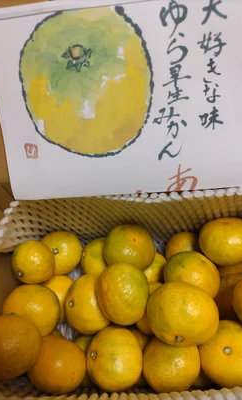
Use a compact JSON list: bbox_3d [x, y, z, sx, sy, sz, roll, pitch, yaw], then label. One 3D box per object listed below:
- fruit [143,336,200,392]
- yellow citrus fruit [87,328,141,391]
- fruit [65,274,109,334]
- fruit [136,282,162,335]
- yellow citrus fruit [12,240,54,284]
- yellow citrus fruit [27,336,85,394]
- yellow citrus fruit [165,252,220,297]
[{"bbox_3d":[0.053,0.170,0.311,0.060,0.057,0.060,-2,56,4],"label":"fruit"},{"bbox_3d":[-0.007,0.174,0.328,0.063,0.057,0.063,0,84,47],"label":"yellow citrus fruit"},{"bbox_3d":[-0.034,0.122,0.350,0.056,0.065,0.065,0,90,-38],"label":"fruit"},{"bbox_3d":[0.039,0.129,0.358,0.061,0.057,0.061,-2,56,4],"label":"fruit"},{"bbox_3d":[-0.112,0.080,0.382,0.054,0.054,0.050,0,33,44],"label":"yellow citrus fruit"},{"bbox_3d":[-0.067,0.173,0.315,0.061,0.057,0.061,-2,56,4],"label":"yellow citrus fruit"},{"bbox_3d":[0.084,0.089,0.357,0.065,0.056,0.065,0,63,-31],"label":"yellow citrus fruit"}]

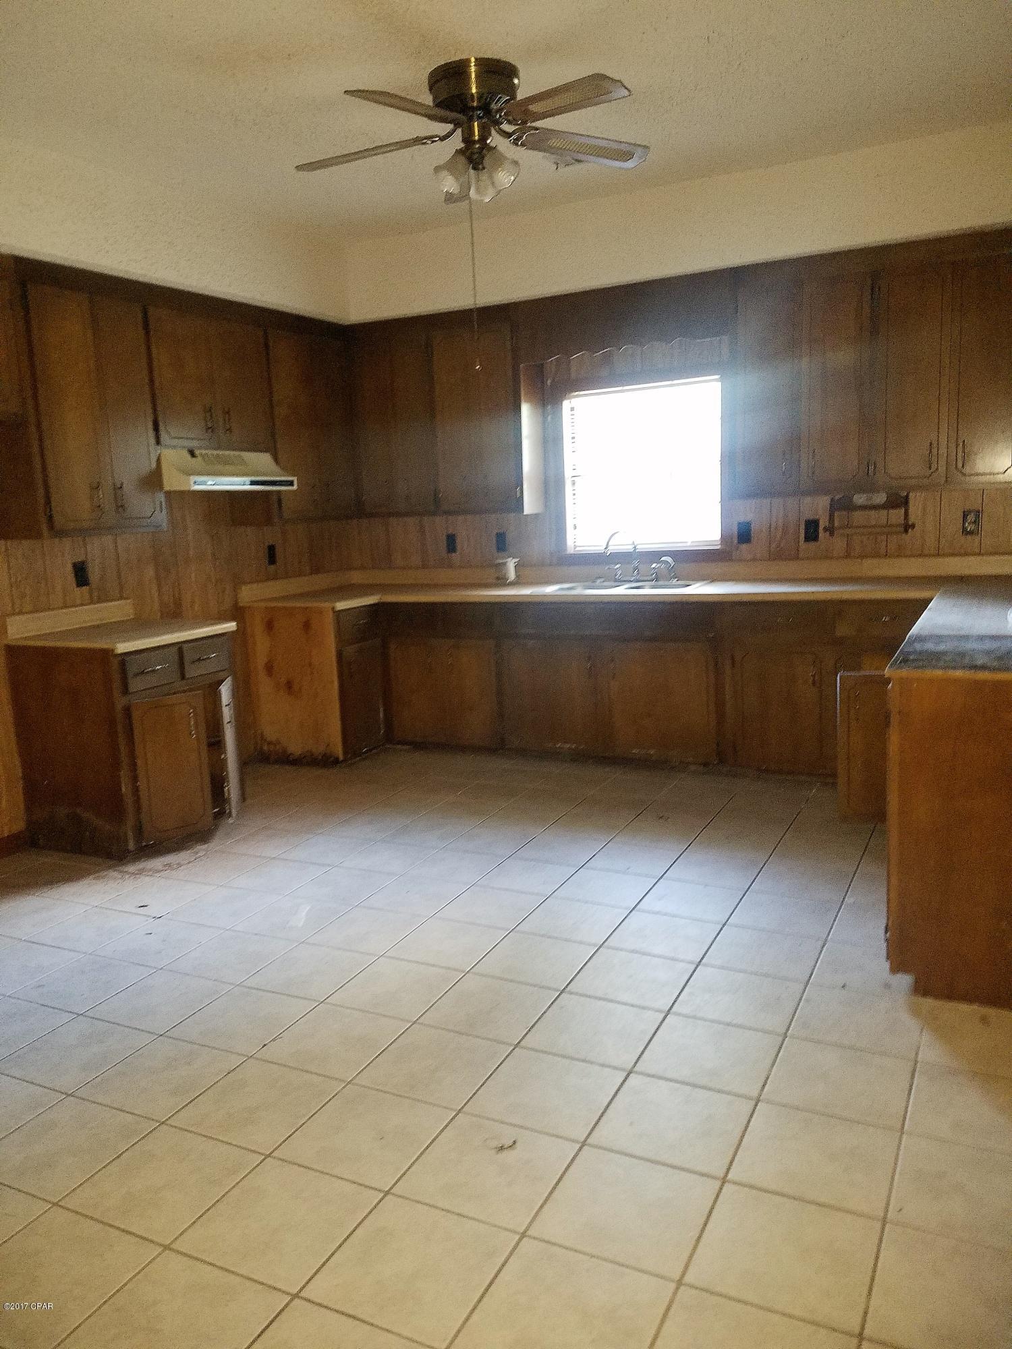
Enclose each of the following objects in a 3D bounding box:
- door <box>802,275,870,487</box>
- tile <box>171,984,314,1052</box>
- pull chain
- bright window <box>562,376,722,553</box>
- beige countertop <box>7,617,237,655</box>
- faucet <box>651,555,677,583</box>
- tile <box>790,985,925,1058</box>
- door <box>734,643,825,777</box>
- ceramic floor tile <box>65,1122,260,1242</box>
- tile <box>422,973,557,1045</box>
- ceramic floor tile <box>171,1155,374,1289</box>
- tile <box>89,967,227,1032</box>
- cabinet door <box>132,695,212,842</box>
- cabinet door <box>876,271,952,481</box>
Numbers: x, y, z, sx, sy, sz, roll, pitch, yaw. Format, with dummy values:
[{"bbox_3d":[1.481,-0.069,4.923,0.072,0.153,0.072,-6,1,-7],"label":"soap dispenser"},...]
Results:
[{"bbox_3d":[1.588,-1.393,4.880,0.321,0.985,0.022,2,10,26],"label":"door"},{"bbox_3d":[-0.731,0.966,2.828,0.303,0.010,0.303,2,10,26],"label":"tile"},{"bbox_3d":[-0.110,-1.397,3.593,0.012,0.629,0.012,3,11,28],"label":"pull chain"},{"bbox_3d":[0.749,-1.155,5.707,0.930,0.920,0.090,2,11,26],"label":"bright window"},{"bbox_3d":[-1.693,-0.169,4.522,0.650,0.040,0.700,2,11,26],"label":"beige countertop"},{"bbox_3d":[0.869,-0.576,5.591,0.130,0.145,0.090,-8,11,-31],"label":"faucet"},{"bbox_3d":[0.930,0.919,2.691,0.305,0.010,0.305,2,11,26],"label":"tile"},{"bbox_3d":[1.357,0.174,5.028,0.457,0.627,0.020,2,11,26],"label":"door"},{"bbox_3d":[-0.724,1.078,2.149,0.302,0.010,0.302,2,11,26],"label":"ceramic floor tile"},{"bbox_3d":[-0.042,0.936,2.844,0.306,0.010,0.304,2,11,26],"label":"tile"},{"bbox_3d":[-0.447,1.087,2.010,0.303,0.010,0.303,2,10,26],"label":"ceramic floor tile"},{"bbox_3d":[-1.007,0.953,2.966,0.302,0.010,0.302,2,11,26],"label":"tile"},{"bbox_3d":[-1.450,0.400,4.405,0.022,0.619,0.322,6,13,44],"label":"cabinet door"},{"bbox_3d":[1.847,-1.338,4.594,0.306,0.925,0.020,3,11,28],"label":"cabinet door"}]

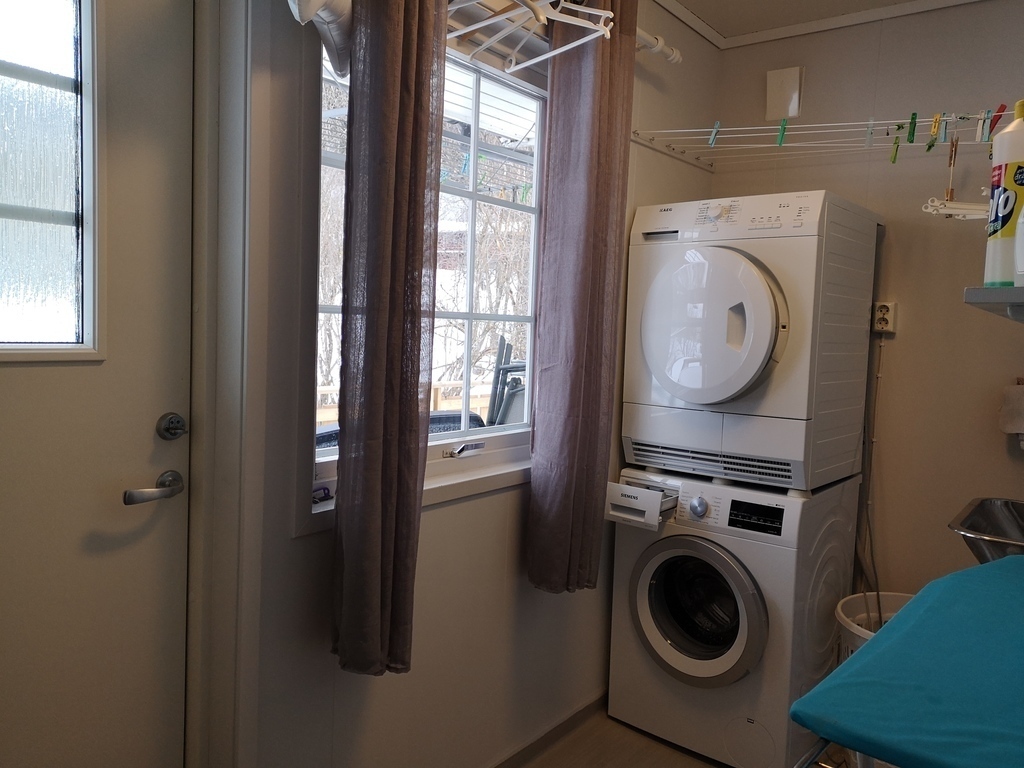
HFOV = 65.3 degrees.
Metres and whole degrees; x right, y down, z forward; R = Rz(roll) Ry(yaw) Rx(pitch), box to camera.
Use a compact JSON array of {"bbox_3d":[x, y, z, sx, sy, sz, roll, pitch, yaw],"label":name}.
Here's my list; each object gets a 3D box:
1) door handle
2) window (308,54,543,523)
[{"bbox_3d":[-0.631,0.189,1.417,0.058,0.053,0.137,5,5,37],"label":"door handle"},{"bbox_3d":[-0.153,-0.309,1.999,0.110,1.155,0.960,5,5,37],"label":"window"}]

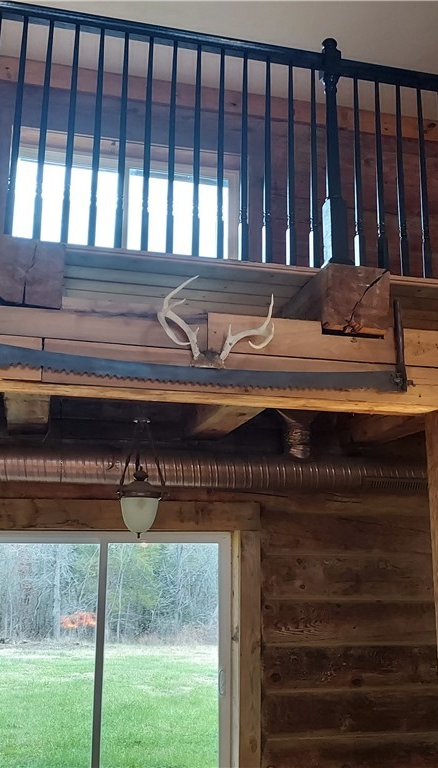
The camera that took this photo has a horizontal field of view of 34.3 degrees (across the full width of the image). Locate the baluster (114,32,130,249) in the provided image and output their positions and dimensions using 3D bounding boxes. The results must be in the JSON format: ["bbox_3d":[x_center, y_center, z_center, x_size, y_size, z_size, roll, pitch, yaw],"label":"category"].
[{"bbox_3d":[-0.381,-0.981,2.817,0.031,0.951,0.031,4,-12,-12],"label":"baluster"}]

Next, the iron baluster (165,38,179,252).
[{"bbox_3d":[-0.179,-0.936,2.777,0.032,0.917,0.032,4,-12,-12],"label":"iron baluster"}]

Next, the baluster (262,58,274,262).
[{"bbox_3d":[0.202,-0.938,2.935,0.031,0.935,0.031,4,-12,-12],"label":"baluster"}]

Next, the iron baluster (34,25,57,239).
[{"bbox_3d":[-0.655,-0.964,2.661,0.032,0.902,0.032,3,-12,-12],"label":"iron baluster"}]

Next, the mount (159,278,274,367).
[{"bbox_3d":[-0.009,-0.201,2.455,0.385,0.250,0.240,3,-12,-12],"label":"mount"}]

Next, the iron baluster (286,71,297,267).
[{"bbox_3d":[0.284,-0.882,2.819,0.034,0.872,0.034,4,-12,-13],"label":"iron baluster"}]

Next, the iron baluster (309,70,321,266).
[{"bbox_3d":[0.391,-0.886,2.887,0.032,0.873,0.032,3,-12,-12],"label":"iron baluster"}]

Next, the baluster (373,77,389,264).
[{"bbox_3d":[0.691,-0.890,3.031,0.031,0.899,0.031,4,-12,-12],"label":"baluster"}]

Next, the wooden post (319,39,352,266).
[{"bbox_3d":[0.472,-0.955,2.920,0.083,1.022,0.083,3,-12,-12],"label":"wooden post"}]

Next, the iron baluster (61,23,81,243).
[{"bbox_3d":[-0.559,-0.960,2.696,0.032,0.920,0.032,4,-12,-12],"label":"iron baluster"}]

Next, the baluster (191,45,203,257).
[{"bbox_3d":[-0.083,-0.930,2.797,0.032,0.917,0.032,4,-12,-12],"label":"baluster"}]

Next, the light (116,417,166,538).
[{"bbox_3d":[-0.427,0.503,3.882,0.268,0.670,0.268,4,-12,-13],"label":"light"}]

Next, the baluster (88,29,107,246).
[{"bbox_3d":[-0.464,-0.952,2.703,0.032,0.902,0.032,3,-12,-12],"label":"baluster"}]

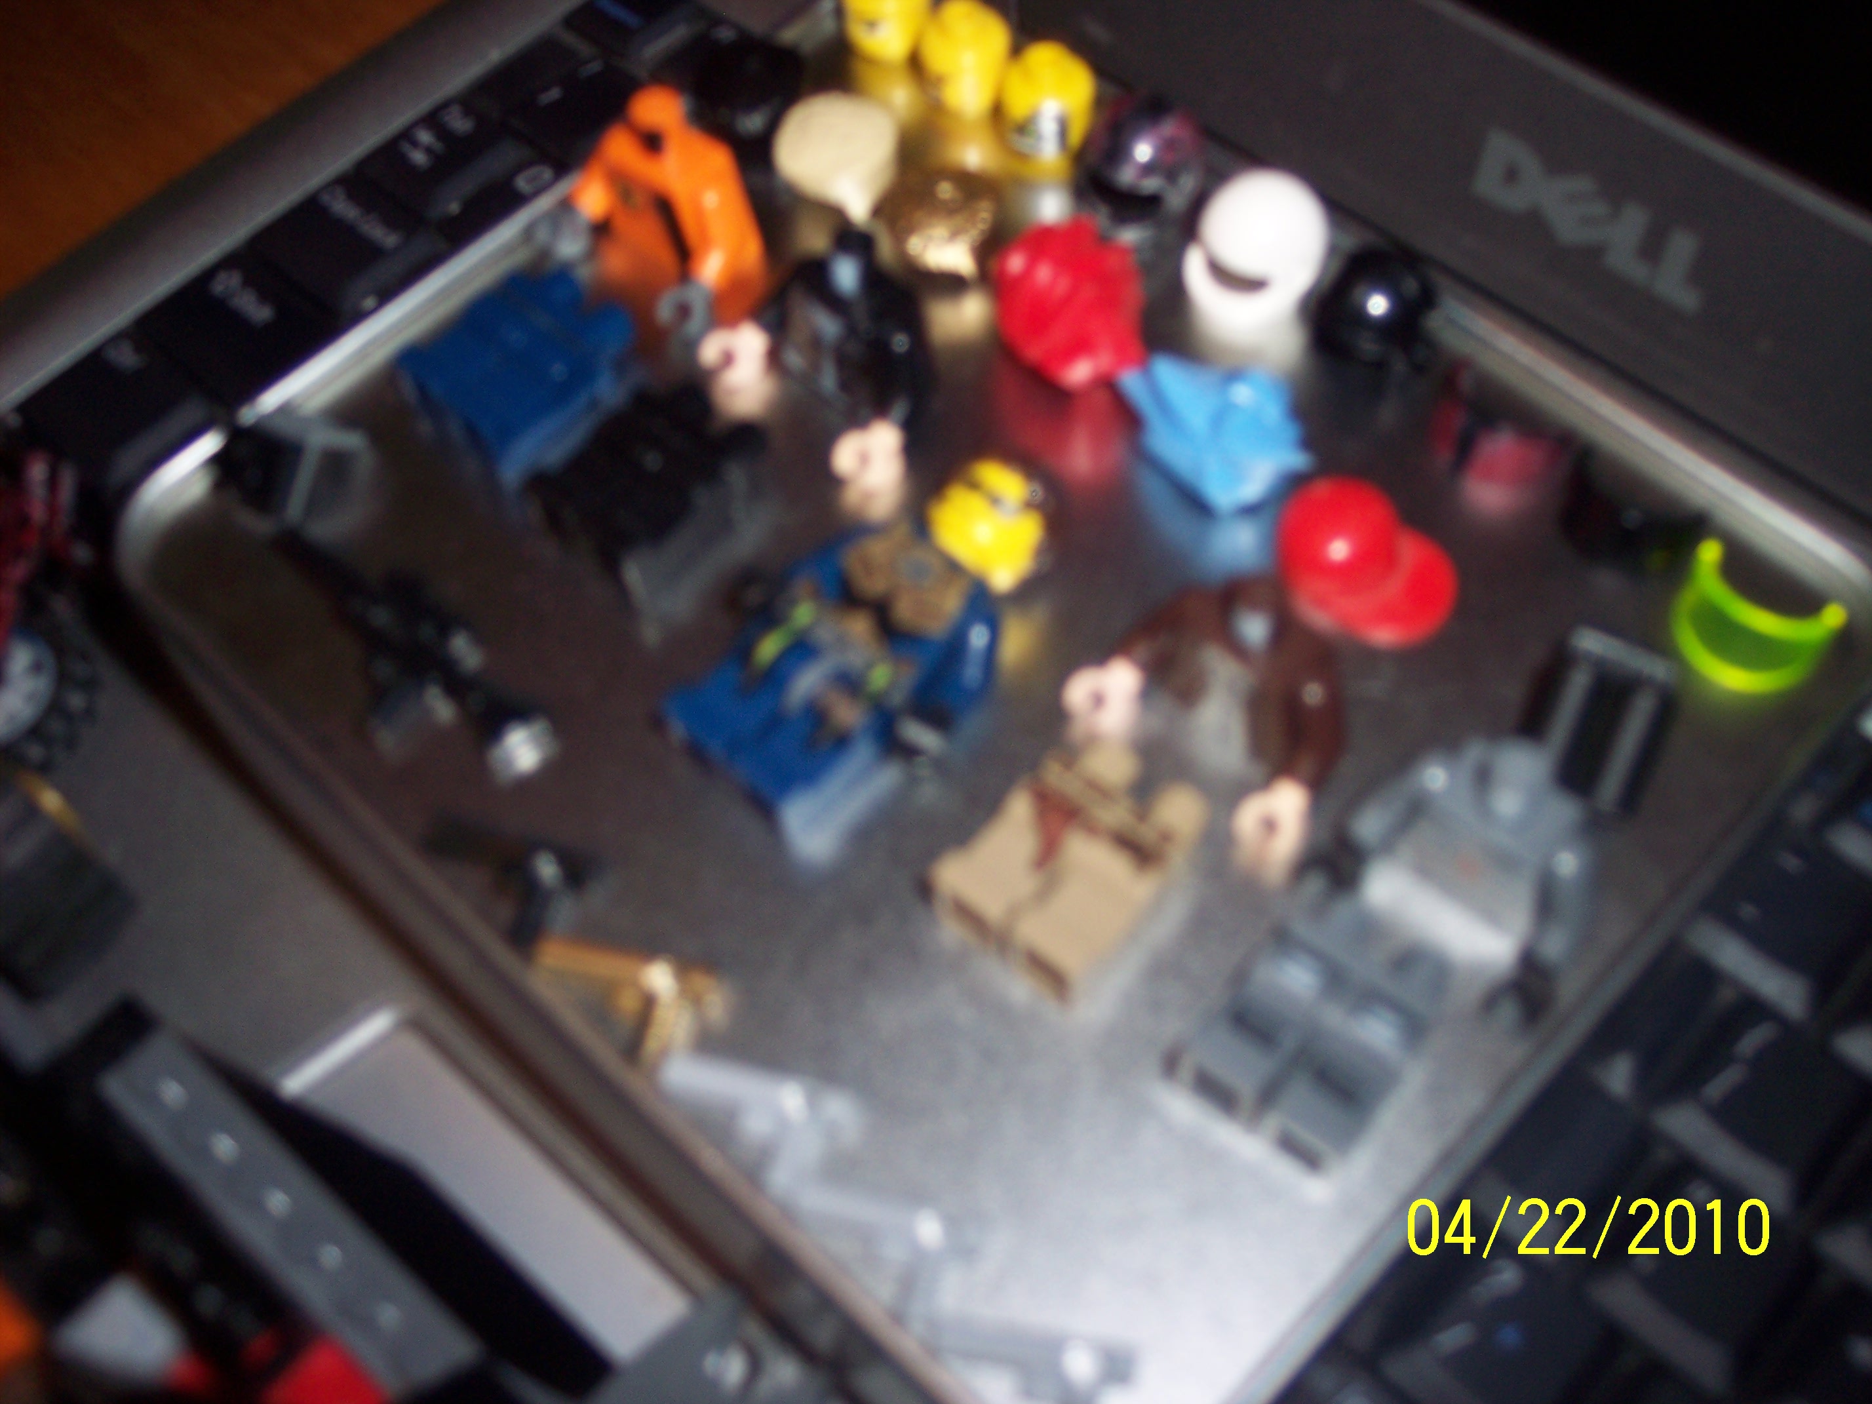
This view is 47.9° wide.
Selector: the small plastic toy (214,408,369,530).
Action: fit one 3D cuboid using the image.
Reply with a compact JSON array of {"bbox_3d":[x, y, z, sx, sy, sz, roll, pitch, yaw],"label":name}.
[{"bbox_3d":[-0.065,-0.024,0.214,0.013,0.007,0.009,8,59,6],"label":"small plastic toy"}]

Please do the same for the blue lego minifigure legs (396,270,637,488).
[{"bbox_3d":[-0.044,-0.037,0.230,0.016,0.009,0.021,37,67,22],"label":"blue lego minifigure legs"}]

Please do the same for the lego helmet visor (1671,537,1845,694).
[{"bbox_3d":[0.079,-0.007,0.206,0.015,0.008,0.010,29,64,19],"label":"lego helmet visor"}]

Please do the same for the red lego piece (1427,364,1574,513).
[{"bbox_3d":[0.058,-0.028,0.220,0.015,0.007,0.008,38,69,21],"label":"red lego piece"}]

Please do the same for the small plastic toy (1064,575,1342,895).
[{"bbox_3d":[0.027,-0.002,0.200,0.025,0.017,0.016,35,66,21],"label":"small plastic toy"}]

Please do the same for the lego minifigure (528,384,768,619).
[{"bbox_3d":[-0.030,-0.022,0.220,0.016,0.008,0.019,39,69,21],"label":"lego minifigure"}]

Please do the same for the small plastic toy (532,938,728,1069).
[{"bbox_3d":[-0.029,0.027,0.192,0.018,0.004,0.010,10,59,8],"label":"small plastic toy"}]

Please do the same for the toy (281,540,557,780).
[{"bbox_3d":[-0.054,-0.005,0.213,0.041,0.005,0.011,38,69,21],"label":"toy"}]

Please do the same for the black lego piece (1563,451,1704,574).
[{"bbox_3d":[0.069,-0.018,0.214,0.015,0.007,0.008,36,68,20],"label":"black lego piece"}]

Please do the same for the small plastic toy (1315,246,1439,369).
[{"bbox_3d":[0.047,-0.042,0.226,0.013,0.011,0.013,-1,61,2],"label":"small plastic toy"}]

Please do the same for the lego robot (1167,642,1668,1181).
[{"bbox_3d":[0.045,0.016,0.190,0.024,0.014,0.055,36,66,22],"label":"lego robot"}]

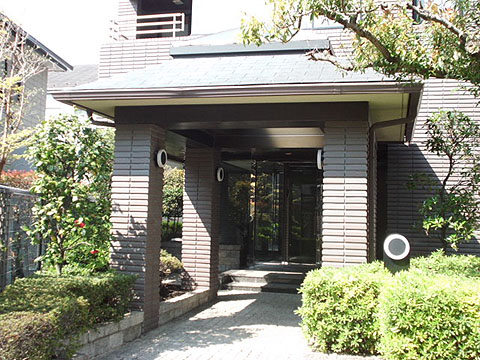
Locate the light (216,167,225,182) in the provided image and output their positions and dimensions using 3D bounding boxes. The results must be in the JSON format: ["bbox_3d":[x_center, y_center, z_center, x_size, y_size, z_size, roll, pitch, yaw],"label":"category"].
[{"bbox_3d":[-0.305,-0.079,9.665,0.092,0.215,0.215,1,-4,15],"label":"light"}]

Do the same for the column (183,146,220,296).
[{"bbox_3d":[-0.599,0.699,9.689,0.468,2.390,0.465,1,-4,15],"label":"column"}]

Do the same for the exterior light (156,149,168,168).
[{"bbox_3d":[-0.953,-0.257,7.378,0.092,0.215,0.215,1,-4,15],"label":"exterior light"}]

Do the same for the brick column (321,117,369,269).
[{"bbox_3d":[1.179,0.591,6.769,0.468,2.420,0.465,1,-4,15],"label":"brick column"}]

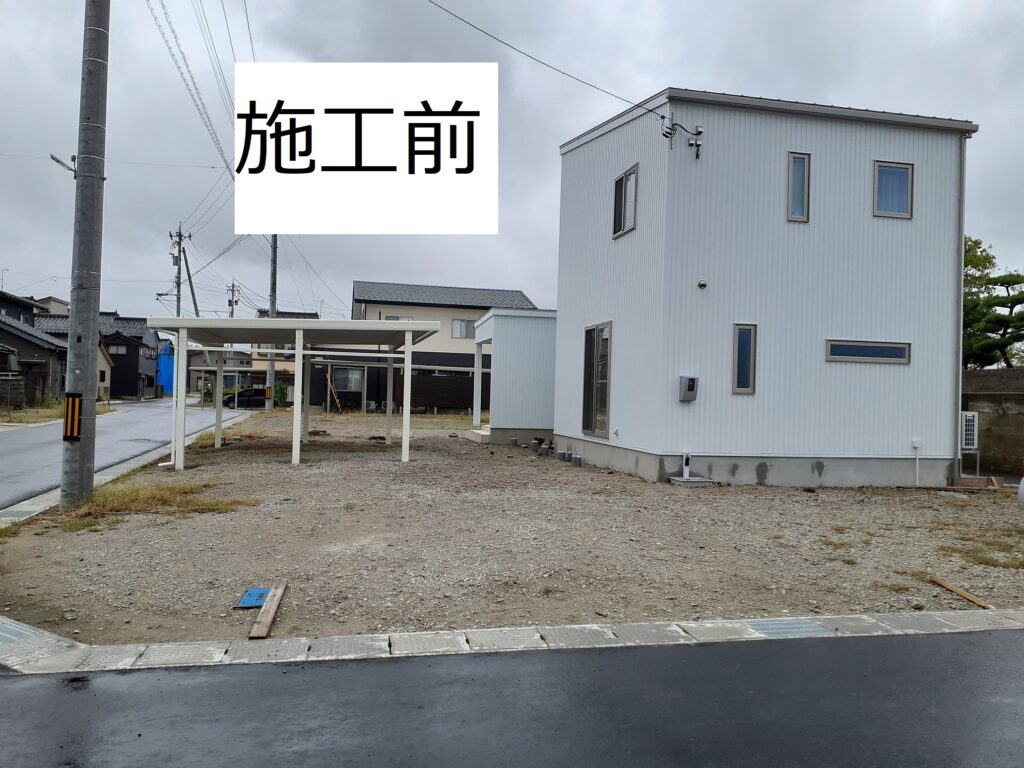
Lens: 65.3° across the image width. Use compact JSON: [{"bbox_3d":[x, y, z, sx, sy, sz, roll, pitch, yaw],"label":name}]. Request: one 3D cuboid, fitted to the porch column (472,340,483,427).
[{"bbox_3d":[-1.049,0.015,24.500,0.190,2.577,0.190,2,-1,-13],"label":"porch column"}]

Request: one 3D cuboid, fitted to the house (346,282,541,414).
[{"bbox_3d":[-4.663,-2.198,50.959,10.824,8.049,7.800,2,-1,-13],"label":"house"}]

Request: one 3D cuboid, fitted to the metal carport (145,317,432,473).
[{"bbox_3d":[-4.402,0.178,16.793,5.050,2.770,5.200,2,-1,-13],"label":"metal carport"}]

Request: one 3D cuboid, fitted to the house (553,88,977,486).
[{"bbox_3d":[4.717,-1.975,16.914,6.029,7.547,6.722,2,-1,-13],"label":"house"}]

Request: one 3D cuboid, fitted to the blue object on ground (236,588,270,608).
[{"bbox_3d":[-1.909,1.599,5.964,0.240,0.025,0.530,2,0,-10],"label":"blue object on ground"}]

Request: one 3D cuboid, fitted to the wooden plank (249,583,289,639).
[{"bbox_3d":[-1.734,1.613,5.750,0.110,0.025,1.365,2,1,-10],"label":"wooden plank"}]

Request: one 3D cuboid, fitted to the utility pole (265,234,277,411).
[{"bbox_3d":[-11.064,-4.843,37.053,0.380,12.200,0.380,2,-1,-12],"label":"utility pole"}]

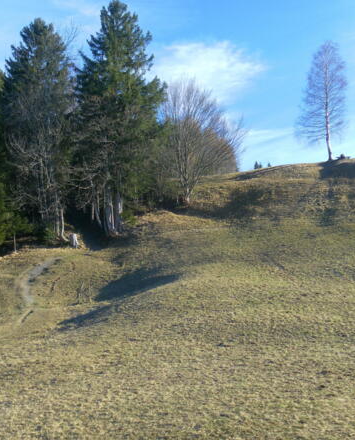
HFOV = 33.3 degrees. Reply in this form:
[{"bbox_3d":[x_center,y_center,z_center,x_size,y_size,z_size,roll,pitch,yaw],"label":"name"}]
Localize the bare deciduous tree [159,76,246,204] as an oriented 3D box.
[{"bbox_3d":[2.444,-7.764,58.382,8.210,12.521,7.800,0,-3,0],"label":"bare deciduous tree"}]

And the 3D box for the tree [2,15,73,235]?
[{"bbox_3d":[-11.325,-7.590,48.556,5.662,18.207,5.662,0,-3,0],"label":"tree"}]

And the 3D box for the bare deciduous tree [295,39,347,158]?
[{"bbox_3d":[16.387,-13.824,68.428,5.959,14.037,5.959,0,-3,0],"label":"bare deciduous tree"}]

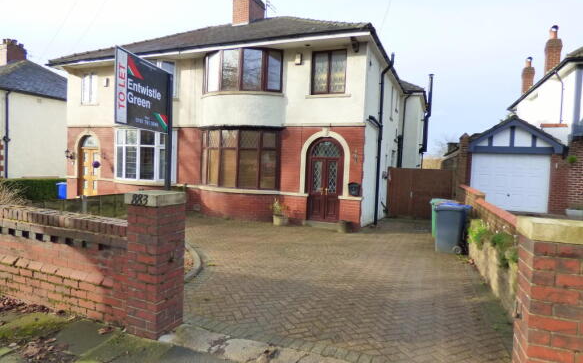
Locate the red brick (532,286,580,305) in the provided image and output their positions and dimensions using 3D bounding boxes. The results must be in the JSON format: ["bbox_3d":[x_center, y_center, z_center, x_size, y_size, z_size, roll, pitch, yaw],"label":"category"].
[{"bbox_3d":[1.500,0.643,1.955,0.215,0.075,0.105,3,4,19],"label":"red brick"}]

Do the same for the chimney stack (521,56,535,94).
[{"bbox_3d":[11.772,-5.337,16.800,0.500,1.900,0.550,3,4,23],"label":"chimney stack"}]

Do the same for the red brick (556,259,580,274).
[{"bbox_3d":[1.568,0.471,1.960,0.105,0.075,0.170,3,4,19],"label":"red brick"}]

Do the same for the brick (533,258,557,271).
[{"bbox_3d":[1.462,0.467,1.996,0.105,0.075,0.170,3,4,19],"label":"brick"}]

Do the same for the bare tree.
[{"bbox_3d":[17.375,-2.821,38.000,3.600,5.500,3.600,3,4,23],"label":"bare tree"}]

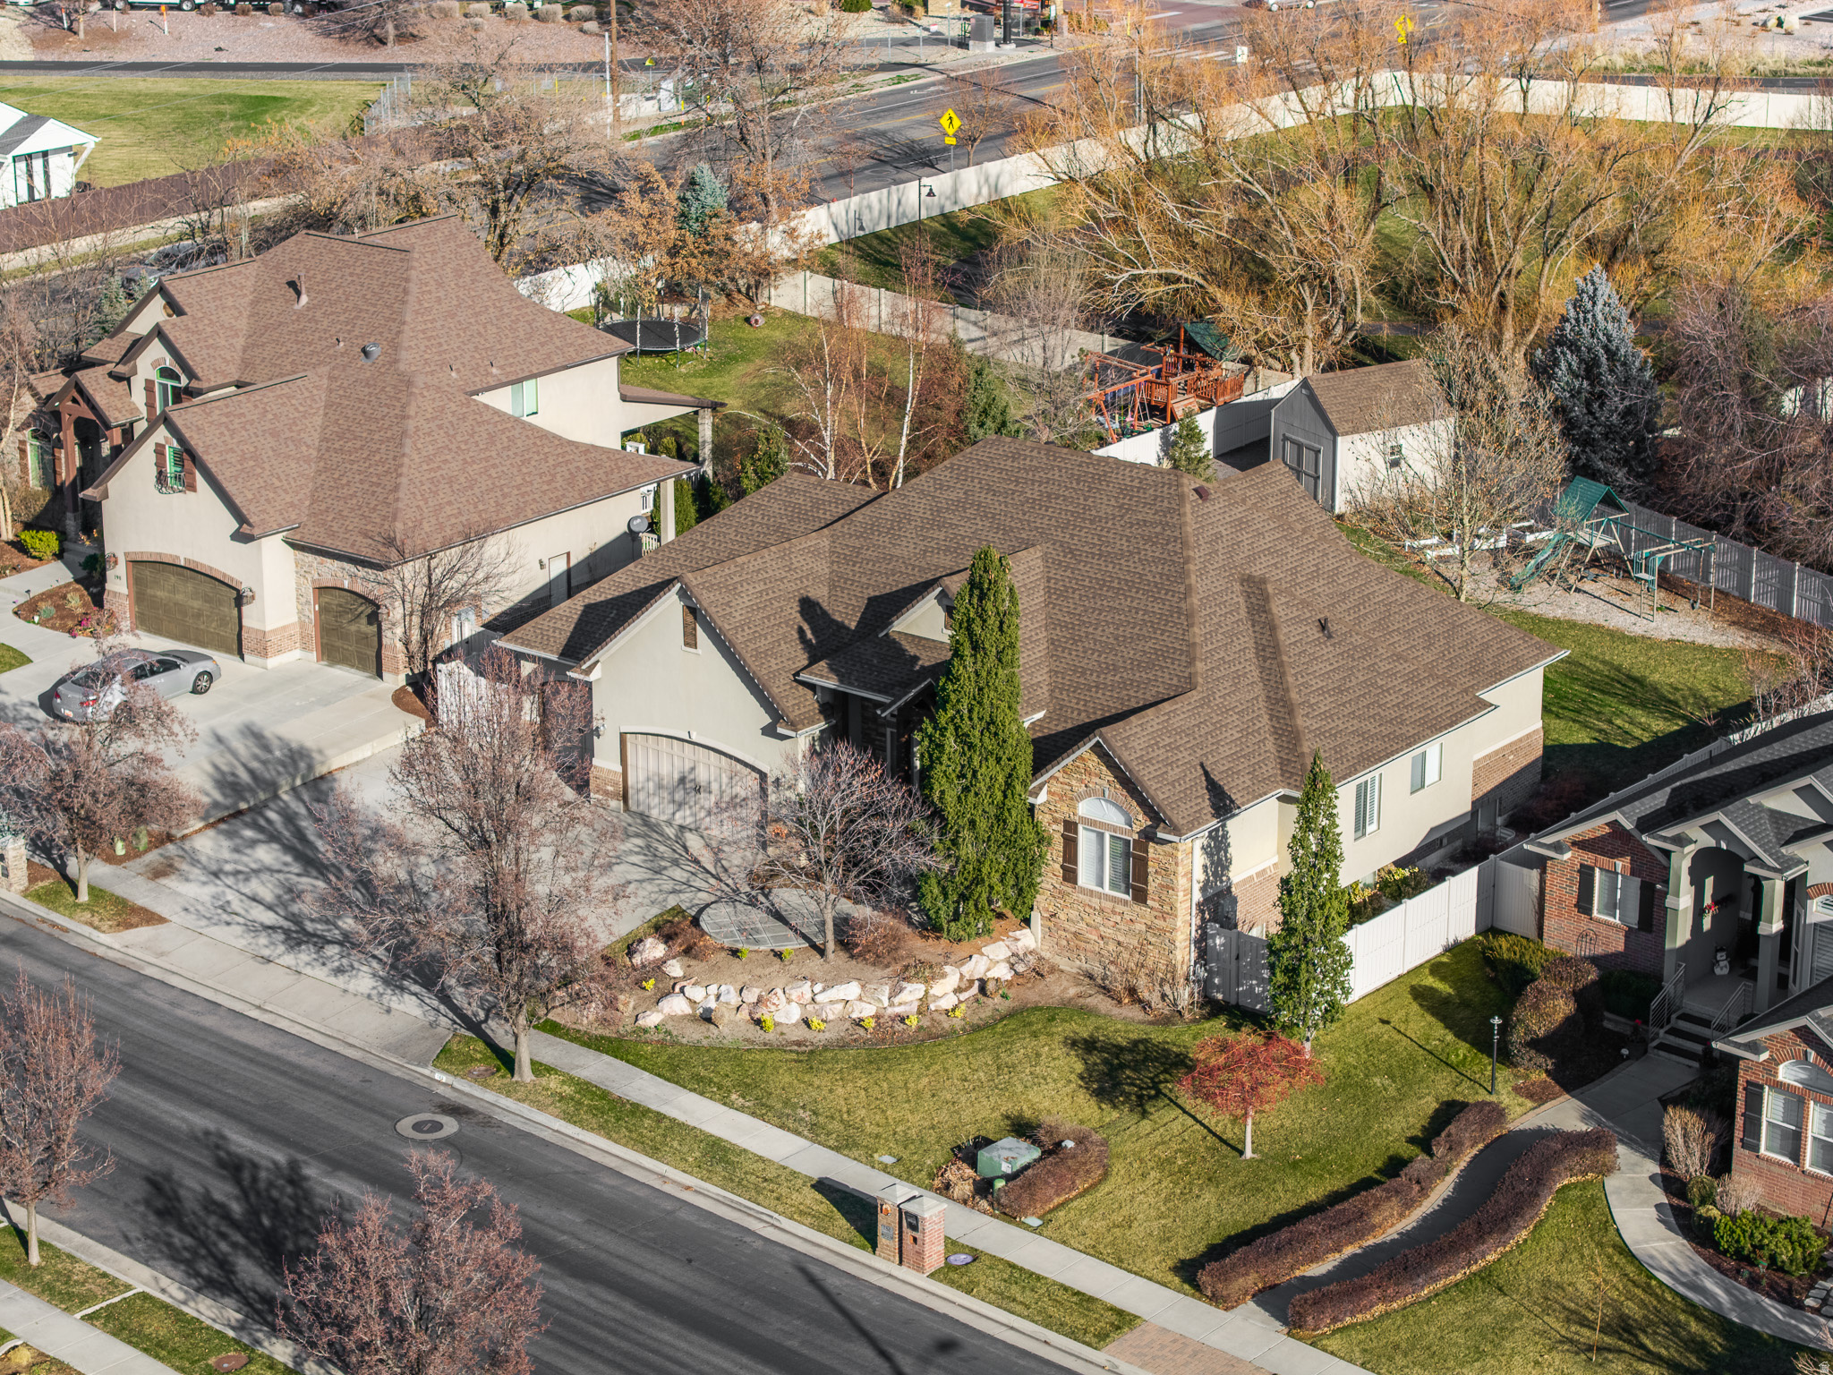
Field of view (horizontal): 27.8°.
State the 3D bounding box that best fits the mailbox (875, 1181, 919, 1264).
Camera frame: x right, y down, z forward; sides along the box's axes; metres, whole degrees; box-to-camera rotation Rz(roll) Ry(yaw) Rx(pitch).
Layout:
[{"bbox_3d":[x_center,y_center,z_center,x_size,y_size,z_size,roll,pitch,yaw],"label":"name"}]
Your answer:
[{"bbox_3d":[-0.393,10.674,74.159,0.680,1.550,0.660,14,24,36],"label":"mailbox"}]

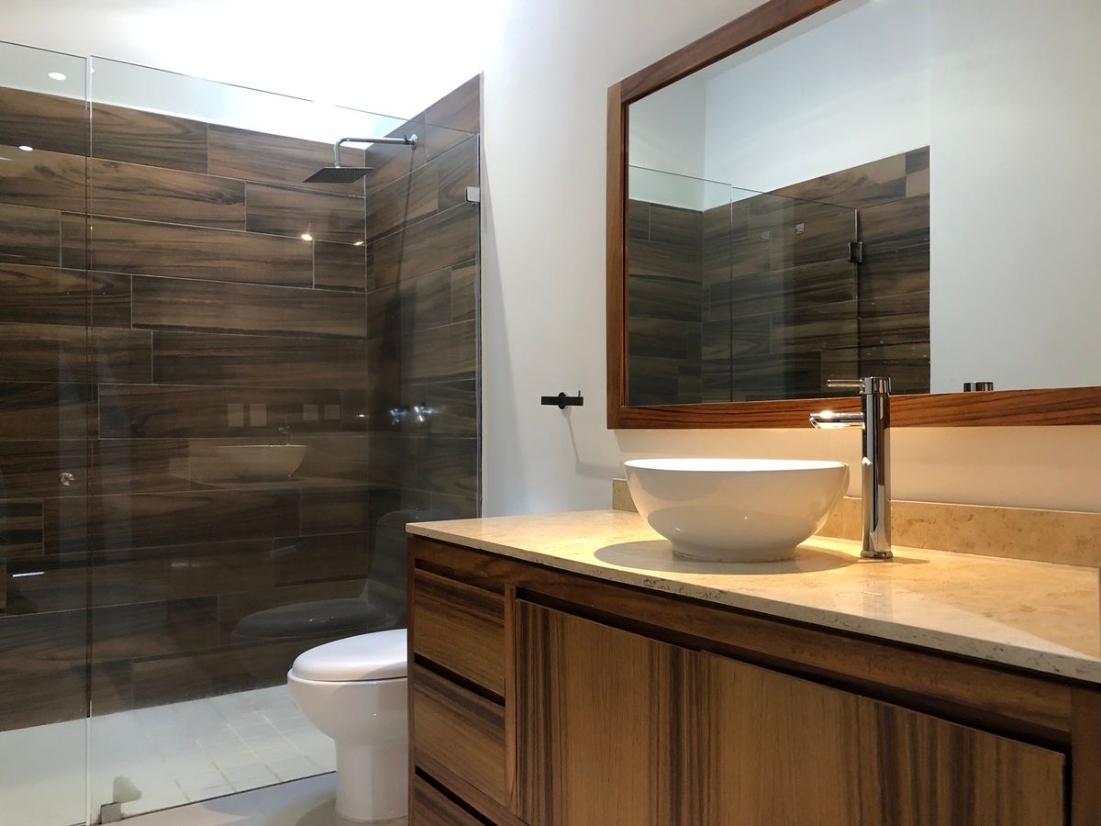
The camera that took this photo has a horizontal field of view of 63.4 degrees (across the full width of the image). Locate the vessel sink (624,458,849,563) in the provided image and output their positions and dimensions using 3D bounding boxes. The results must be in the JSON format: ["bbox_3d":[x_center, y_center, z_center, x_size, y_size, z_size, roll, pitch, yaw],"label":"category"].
[{"bbox_3d":[0.319,0.167,1.549,0.388,0.154,0.388,0,-1,0],"label":"vessel sink"}]

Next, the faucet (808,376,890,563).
[{"bbox_3d":[0.510,0.091,1.509,0.139,0.301,0.052,0,-1,6],"label":"faucet"}]

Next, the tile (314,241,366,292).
[{"bbox_3d":[-0.871,-0.605,3.687,0.224,0.201,0.010,0,-1,-34],"label":"tile"}]

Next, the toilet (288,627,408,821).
[{"bbox_3d":[-0.364,0.697,2.481,0.726,0.730,0.382,0,-1,-34],"label":"toilet"}]

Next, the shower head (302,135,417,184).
[{"bbox_3d":[-0.676,-0.943,3.245,0.402,0.224,0.206,0,-1,-34],"label":"shower head"}]

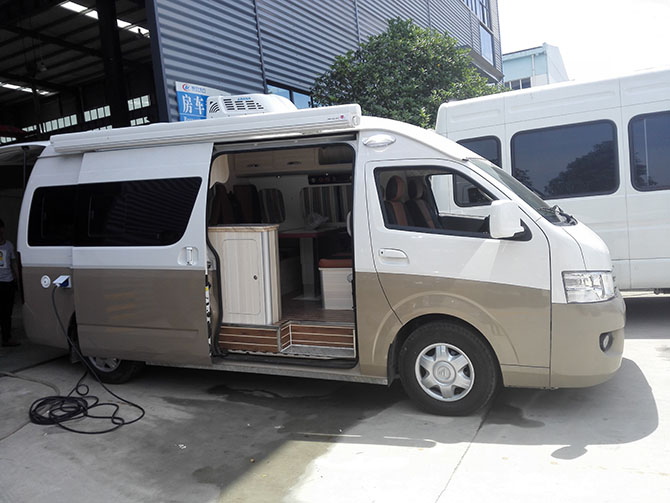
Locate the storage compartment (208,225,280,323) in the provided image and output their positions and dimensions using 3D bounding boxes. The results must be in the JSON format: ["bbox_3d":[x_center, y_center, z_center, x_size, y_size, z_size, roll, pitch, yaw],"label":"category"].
[{"bbox_3d":[-0.780,0.180,4.660,0.660,0.820,0.300,0,6,21],"label":"storage compartment"}]

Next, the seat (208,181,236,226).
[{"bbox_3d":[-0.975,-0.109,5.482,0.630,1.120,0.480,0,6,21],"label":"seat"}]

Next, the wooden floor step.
[{"bbox_3d":[-0.394,0.706,4.518,1.240,0.235,0.250,0,6,21],"label":"wooden floor step"}]

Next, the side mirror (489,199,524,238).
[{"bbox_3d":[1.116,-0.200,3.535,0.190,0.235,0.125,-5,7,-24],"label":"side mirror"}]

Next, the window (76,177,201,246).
[{"bbox_3d":[-1.671,-0.321,4.627,1.300,0.560,0.050,0,-2,21],"label":"window"}]

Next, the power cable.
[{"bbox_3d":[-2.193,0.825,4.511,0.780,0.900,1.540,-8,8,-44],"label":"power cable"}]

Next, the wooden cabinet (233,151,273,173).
[{"bbox_3d":[-0.819,-1.023,5.963,0.470,0.300,0.310,0,6,21],"label":"wooden cabinet"}]

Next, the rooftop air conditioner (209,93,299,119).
[{"bbox_3d":[-0.616,-1.337,5.142,0.950,0.210,0.760,0,6,21],"label":"rooftop air conditioner"}]

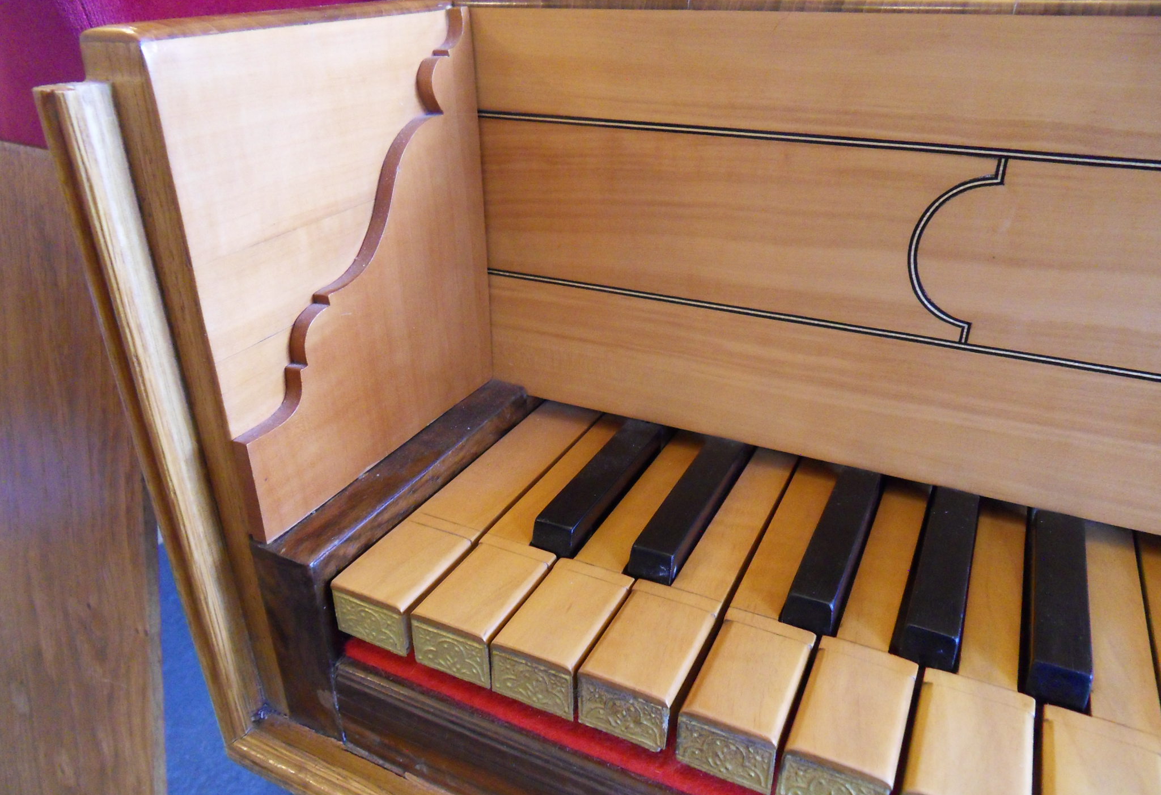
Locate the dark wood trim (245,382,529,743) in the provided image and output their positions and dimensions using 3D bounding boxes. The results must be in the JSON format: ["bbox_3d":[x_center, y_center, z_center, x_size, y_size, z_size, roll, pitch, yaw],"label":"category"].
[{"bbox_3d":[-0.052,0.045,0.265,0.020,0.063,0.113,12,29,23],"label":"dark wood trim"}]

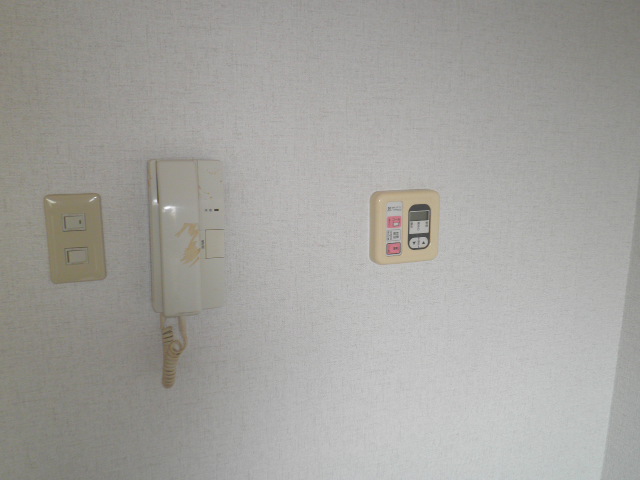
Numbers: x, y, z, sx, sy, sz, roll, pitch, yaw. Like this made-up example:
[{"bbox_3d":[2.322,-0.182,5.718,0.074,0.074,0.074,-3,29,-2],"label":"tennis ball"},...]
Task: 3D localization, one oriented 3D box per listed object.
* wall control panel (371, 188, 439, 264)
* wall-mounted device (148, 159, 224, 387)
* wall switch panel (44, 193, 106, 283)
[{"bbox_3d":[0.143,-0.021,0.802,0.121,0.121,0.022,-2,10,-19],"label":"wall control panel"},{"bbox_3d":[-0.185,0.054,0.684,0.101,0.330,0.055,-2,10,-19],"label":"wall-mounted device"},{"bbox_3d":[-0.330,0.000,0.649,0.070,0.120,0.011,-2,10,-19],"label":"wall switch panel"}]

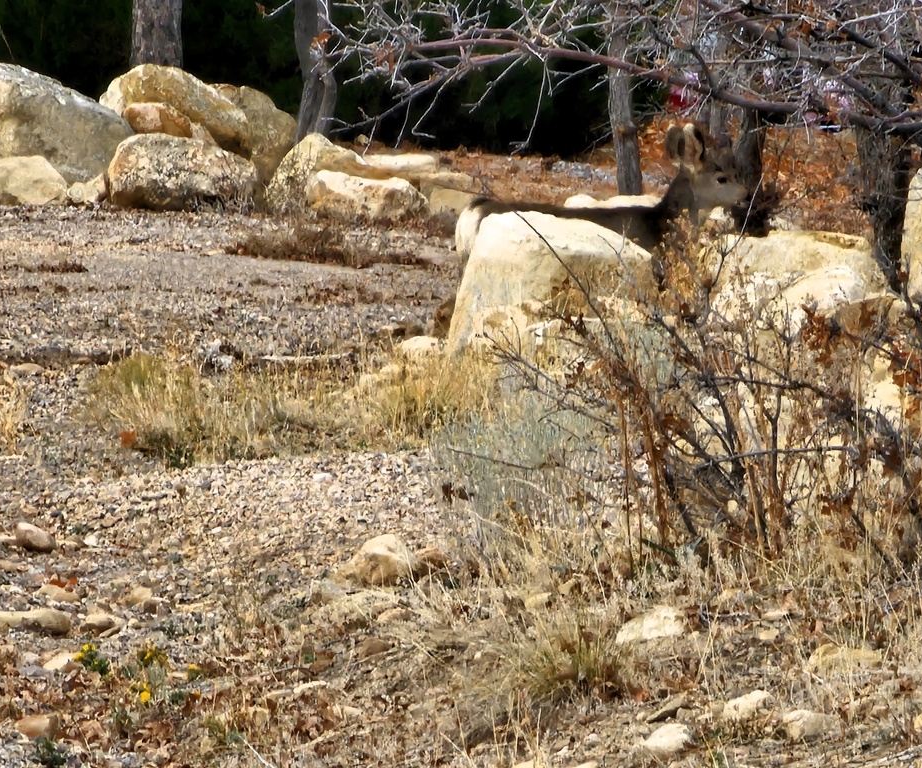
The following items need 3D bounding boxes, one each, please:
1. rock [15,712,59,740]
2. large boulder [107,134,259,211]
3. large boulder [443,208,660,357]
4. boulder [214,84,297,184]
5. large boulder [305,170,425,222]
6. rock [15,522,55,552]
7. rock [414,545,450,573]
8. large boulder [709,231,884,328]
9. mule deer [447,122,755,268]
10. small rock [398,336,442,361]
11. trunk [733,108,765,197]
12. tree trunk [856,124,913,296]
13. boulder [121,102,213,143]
[{"bbox_3d":[-0.971,0.785,15.600,0.097,0.059,0.075,0,4,0],"label":"rock"},{"bbox_3d":[-1.738,-1.324,42.600,0.940,0.450,0.680,0,4,0],"label":"large boulder"},{"bbox_3d":[0.374,-0.407,28.400,0.870,0.600,0.700,0,4,0],"label":"large boulder"},{"bbox_3d":[-1.352,-1.587,43.800,0.600,0.640,0.600,0,4,0],"label":"boulder"},{"bbox_3d":[-0.514,-1.020,37.000,0.660,0.300,0.450,0,4,0],"label":"large boulder"},{"bbox_3d":[-1.257,0.454,20.100,0.115,0.080,0.090,0,4,0],"label":"rock"},{"bbox_3d":[-0.091,0.539,21.000,0.112,0.083,0.095,0,4,0],"label":"rock"},{"bbox_3d":[1.410,-0.427,28.600,0.730,0.450,0.550,0,4,0],"label":"large boulder"},{"bbox_3d":[0.589,-0.580,28.500,1.200,1.020,0.320,-1,4,-12],"label":"mule deer"},{"bbox_3d":[-0.167,-0.139,27.400,0.178,0.100,0.140,0,4,0],"label":"small rock"},{"bbox_3d":[1.717,-1.378,40.500,0.190,0.580,0.190,0,4,0],"label":"trunk"},{"bbox_3d":[1.822,-0.766,29.200,0.220,0.800,0.220,-5,4,0],"label":"tree trunk"},{"bbox_3d":[-1.650,-1.438,38.000,0.500,0.270,0.400,0,4,0],"label":"boulder"}]

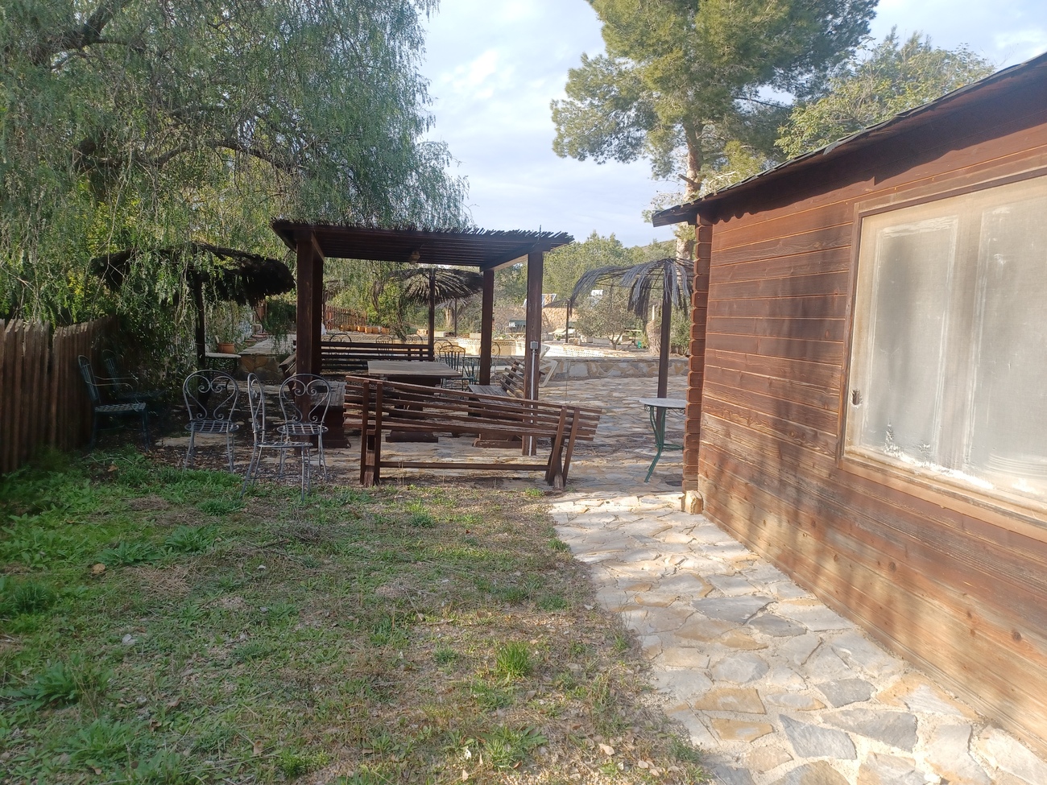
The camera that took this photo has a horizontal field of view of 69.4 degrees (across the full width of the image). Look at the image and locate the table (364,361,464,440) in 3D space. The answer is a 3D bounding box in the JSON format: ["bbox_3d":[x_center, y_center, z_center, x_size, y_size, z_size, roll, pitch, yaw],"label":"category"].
[{"bbox_3d":[-1.429,0.074,9.477,1.020,0.765,2.400,1,6,-12],"label":"table"}]

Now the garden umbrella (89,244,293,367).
[{"bbox_3d":[-4.381,-0.861,10.130,2.700,2.280,2.700,2,6,0],"label":"garden umbrella"}]

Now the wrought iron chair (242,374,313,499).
[{"bbox_3d":[-1.899,0.342,5.868,0.530,0.900,0.460,2,6,-4],"label":"wrought iron chair"}]

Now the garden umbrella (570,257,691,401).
[{"bbox_3d":[1.659,-0.481,8.839,2.300,2.220,2.300,2,6,0],"label":"garden umbrella"}]

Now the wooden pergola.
[{"bbox_3d":[-1.337,-0.658,9.265,2.870,2.270,3.750,1,6,-11],"label":"wooden pergola"}]

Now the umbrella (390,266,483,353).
[{"bbox_3d":[-1.708,-1.161,13.959,2.200,2.330,2.200,2,6,0],"label":"umbrella"}]

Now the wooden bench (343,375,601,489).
[{"bbox_3d":[-0.442,0.327,6.514,2.120,0.910,0.760,2,6,-6],"label":"wooden bench"}]

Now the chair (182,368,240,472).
[{"bbox_3d":[-2.760,0.231,6.724,0.460,0.890,0.520,0,6,-18],"label":"chair"}]

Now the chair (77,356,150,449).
[{"bbox_3d":[-4.007,0.103,7.460,0.630,0.910,0.540,1,6,-14],"label":"chair"}]

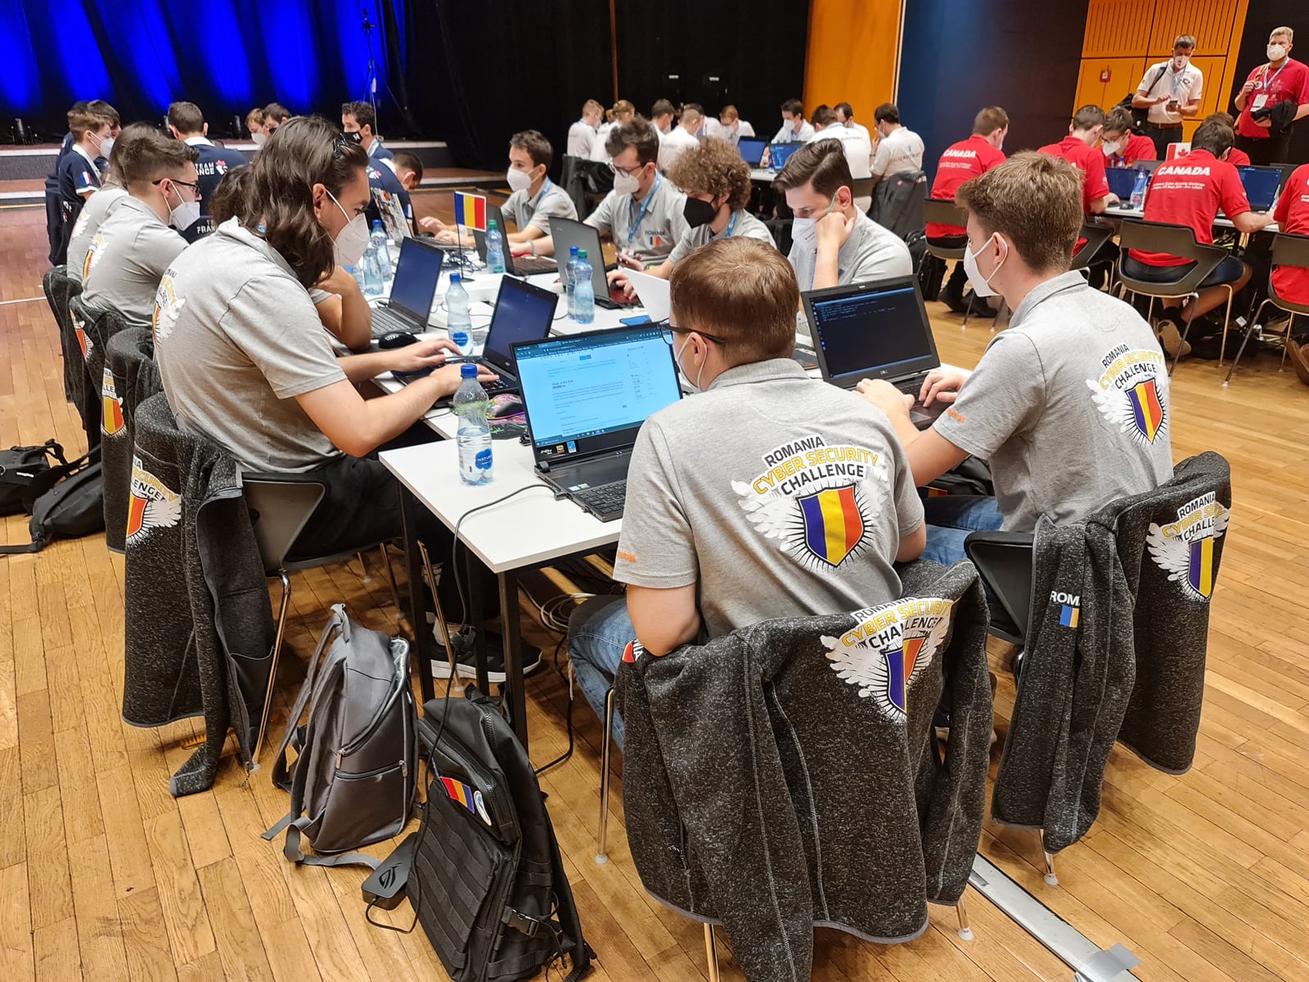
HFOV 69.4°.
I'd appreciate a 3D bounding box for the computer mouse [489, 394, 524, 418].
[{"bbox_3d":[-0.324,-0.212,2.189,0.122,0.040,0.066,-14,26,-29],"label":"computer mouse"}]

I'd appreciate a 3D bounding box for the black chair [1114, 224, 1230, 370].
[{"bbox_3d":[2.768,-1.070,5.105,0.540,0.770,0.510,-15,27,-30],"label":"black chair"}]

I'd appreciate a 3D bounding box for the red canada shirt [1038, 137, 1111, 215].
[{"bbox_3d":[2.417,-1.726,5.500,0.420,0.620,0.500,-17,28,-33],"label":"red canada shirt"}]

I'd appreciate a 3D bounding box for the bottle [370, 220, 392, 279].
[{"bbox_3d":[-1.064,-0.938,3.680,0.066,0.221,0.066,-1,23,0],"label":"bottle"}]

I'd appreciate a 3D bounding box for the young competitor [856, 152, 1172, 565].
[{"bbox_3d":[0.743,-0.029,2.046,0.520,1.320,0.760,-17,28,-33],"label":"young competitor"}]

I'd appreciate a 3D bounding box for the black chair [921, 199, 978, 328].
[{"bbox_3d":[2.097,-1.552,6.362,0.540,0.790,0.540,-14,26,-29],"label":"black chair"}]

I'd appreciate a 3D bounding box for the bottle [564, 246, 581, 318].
[{"bbox_3d":[-0.264,-0.666,3.028,0.066,0.221,0.066,-1,23,0],"label":"bottle"}]

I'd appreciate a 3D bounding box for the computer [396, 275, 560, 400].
[{"bbox_3d":[-0.454,-0.380,2.350,0.325,0.229,0.340,-13,26,-28],"label":"computer"}]

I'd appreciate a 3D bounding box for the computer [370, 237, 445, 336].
[{"bbox_3d":[-0.876,-0.639,2.967,0.320,0.235,0.380,-14,27,-28],"label":"computer"}]

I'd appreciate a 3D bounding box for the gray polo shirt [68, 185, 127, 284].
[{"bbox_3d":[-2.006,-0.882,3.679,0.440,0.620,0.490,-14,26,-29],"label":"gray polo shirt"}]

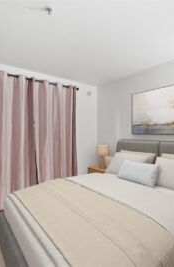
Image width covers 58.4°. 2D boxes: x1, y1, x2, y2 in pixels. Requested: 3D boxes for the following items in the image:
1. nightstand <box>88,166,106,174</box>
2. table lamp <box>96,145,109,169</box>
[{"bbox_3d":[0.345,1.011,3.497,0.420,0.470,0.500,-1,1,-38],"label":"nightstand"},{"bbox_3d":[0.363,0.511,3.505,0.310,0.530,0.310,0,1,0],"label":"table lamp"}]

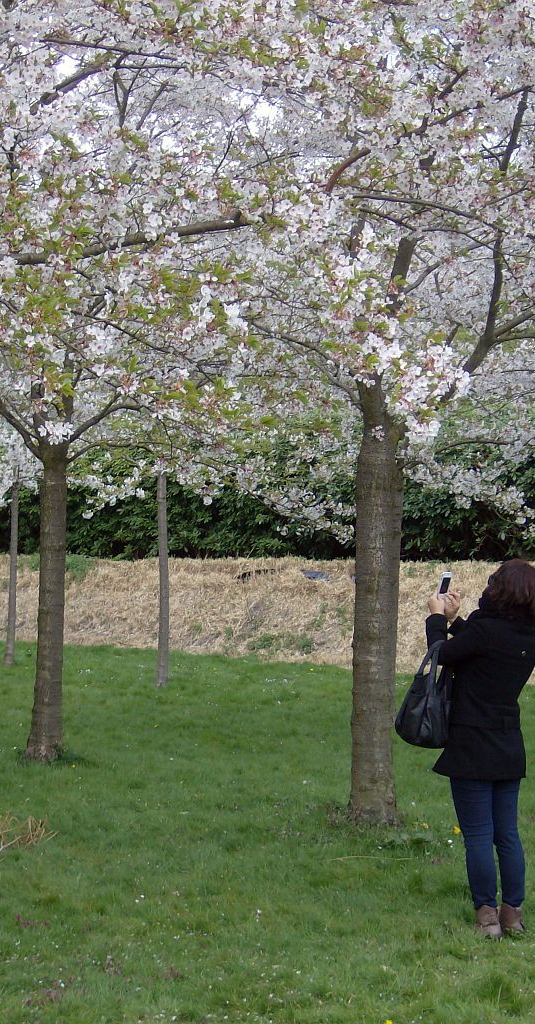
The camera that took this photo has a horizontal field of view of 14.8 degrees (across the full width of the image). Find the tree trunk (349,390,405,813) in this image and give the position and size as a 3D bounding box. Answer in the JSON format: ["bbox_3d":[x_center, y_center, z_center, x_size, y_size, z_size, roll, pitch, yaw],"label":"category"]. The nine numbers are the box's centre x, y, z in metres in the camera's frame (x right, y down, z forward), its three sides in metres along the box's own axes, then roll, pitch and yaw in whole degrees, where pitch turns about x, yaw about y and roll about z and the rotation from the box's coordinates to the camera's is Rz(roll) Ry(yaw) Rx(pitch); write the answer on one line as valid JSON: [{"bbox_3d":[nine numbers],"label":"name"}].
[{"bbox_3d":[0.673,0.559,12.750,0.320,2.740,0.320,1,-1,0],"label":"tree trunk"}]

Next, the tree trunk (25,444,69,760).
[{"bbox_3d":[-1.731,0.718,16.400,0.280,2.500,0.280,1,-1,0],"label":"tree trunk"}]

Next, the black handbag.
[{"bbox_3d":[0.681,0.786,8.900,0.310,0.470,0.190,0,-1,12],"label":"black handbag"}]

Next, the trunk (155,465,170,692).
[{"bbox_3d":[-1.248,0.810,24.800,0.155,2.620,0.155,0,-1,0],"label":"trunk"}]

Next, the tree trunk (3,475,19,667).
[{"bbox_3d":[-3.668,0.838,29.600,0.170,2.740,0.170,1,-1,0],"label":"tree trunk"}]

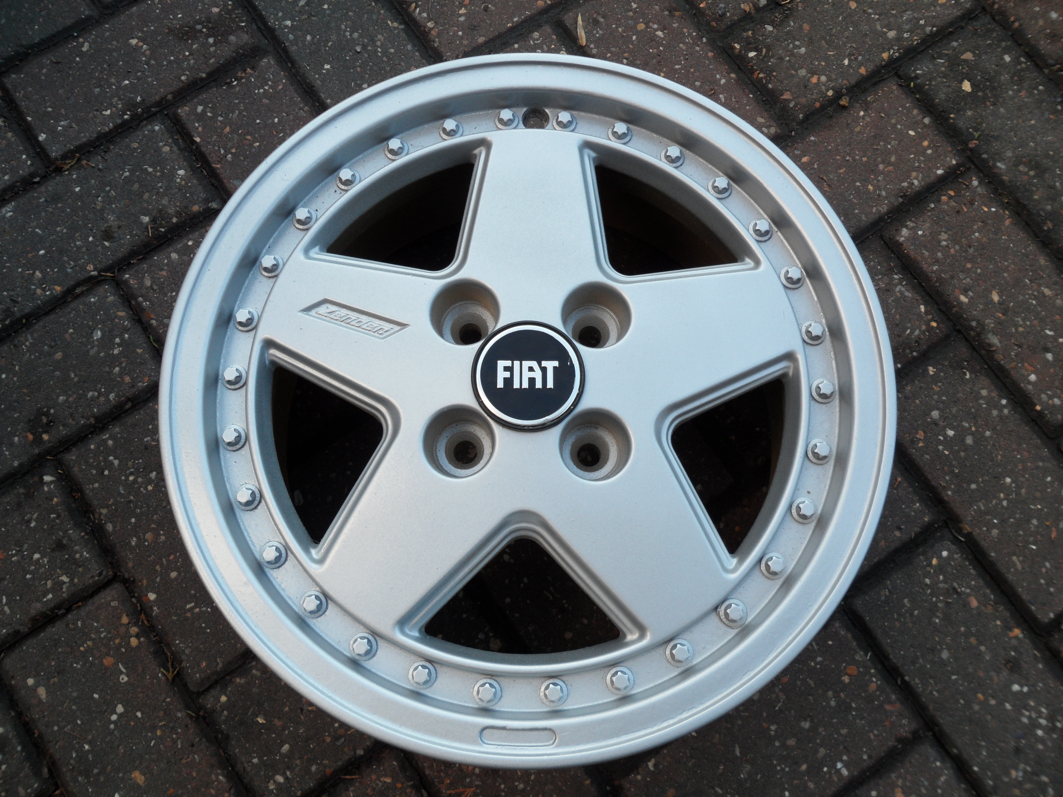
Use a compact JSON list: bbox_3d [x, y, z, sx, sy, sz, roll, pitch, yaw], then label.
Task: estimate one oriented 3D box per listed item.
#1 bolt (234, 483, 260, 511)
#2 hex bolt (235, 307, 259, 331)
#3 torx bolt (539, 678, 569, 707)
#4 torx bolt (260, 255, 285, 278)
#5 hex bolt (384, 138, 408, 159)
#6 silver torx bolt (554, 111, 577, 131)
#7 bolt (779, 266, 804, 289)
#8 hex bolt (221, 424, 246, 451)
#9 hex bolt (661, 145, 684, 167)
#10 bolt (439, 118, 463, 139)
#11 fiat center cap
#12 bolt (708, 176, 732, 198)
[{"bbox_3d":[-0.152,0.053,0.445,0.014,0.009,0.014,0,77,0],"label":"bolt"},{"bbox_3d":[-0.159,-0.044,0.463,0.013,0.007,0.013,0,77,0],"label":"hex bolt"},{"bbox_3d":[0.011,0.149,0.421,0.013,0.007,0.013,0,77,0],"label":"torx bolt"},{"bbox_3d":[-0.147,-0.076,0.467,0.014,0.007,0.014,0,77,0],"label":"torx bolt"},{"bbox_3d":[-0.079,-0.147,0.486,0.013,0.007,0.013,0,77,0],"label":"hex bolt"},{"bbox_3d":[0.019,-0.164,0.487,0.014,0.007,0.014,0,77,0],"label":"silver torx bolt"},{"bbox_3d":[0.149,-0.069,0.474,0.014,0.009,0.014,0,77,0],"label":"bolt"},{"bbox_3d":[-0.161,0.021,0.448,0.013,0.007,0.013,0,77,0],"label":"hex bolt"},{"bbox_3d":[0.082,-0.142,0.482,0.014,0.007,0.014,0,77,0],"label":"hex bolt"},{"bbox_3d":[-0.047,-0.159,0.486,0.014,0.007,0.014,0,77,0],"label":"bolt"},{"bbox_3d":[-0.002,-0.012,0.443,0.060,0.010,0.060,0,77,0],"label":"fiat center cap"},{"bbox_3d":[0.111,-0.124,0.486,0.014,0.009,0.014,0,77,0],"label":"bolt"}]

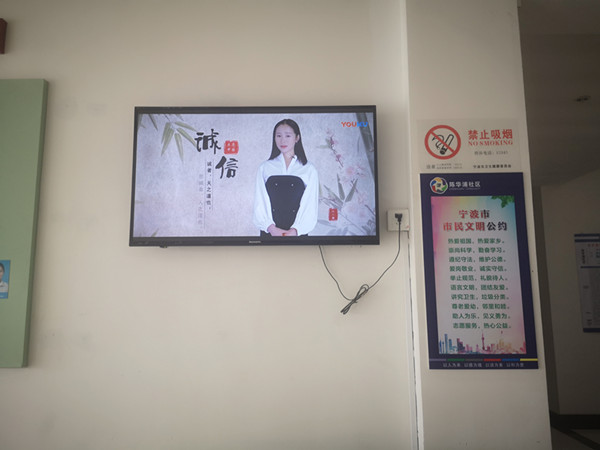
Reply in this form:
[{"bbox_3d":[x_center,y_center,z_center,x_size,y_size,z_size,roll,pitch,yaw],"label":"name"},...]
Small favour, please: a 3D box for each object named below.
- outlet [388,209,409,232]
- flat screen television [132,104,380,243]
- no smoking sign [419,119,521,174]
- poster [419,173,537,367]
[{"bbox_3d":[0.398,-0.018,1.896,0.086,0.088,0.022,0,-8,0],"label":"outlet"},{"bbox_3d":[-0.176,-0.193,1.879,0.966,0.562,0.070,0,-8,0],"label":"flat screen television"},{"bbox_3d":[0.677,-0.317,1.876,0.409,0.216,0.012,0,-8,0],"label":"no smoking sign"},{"bbox_3d":[0.686,0.170,1.811,0.408,0.751,0.015,0,-8,0],"label":"poster"}]

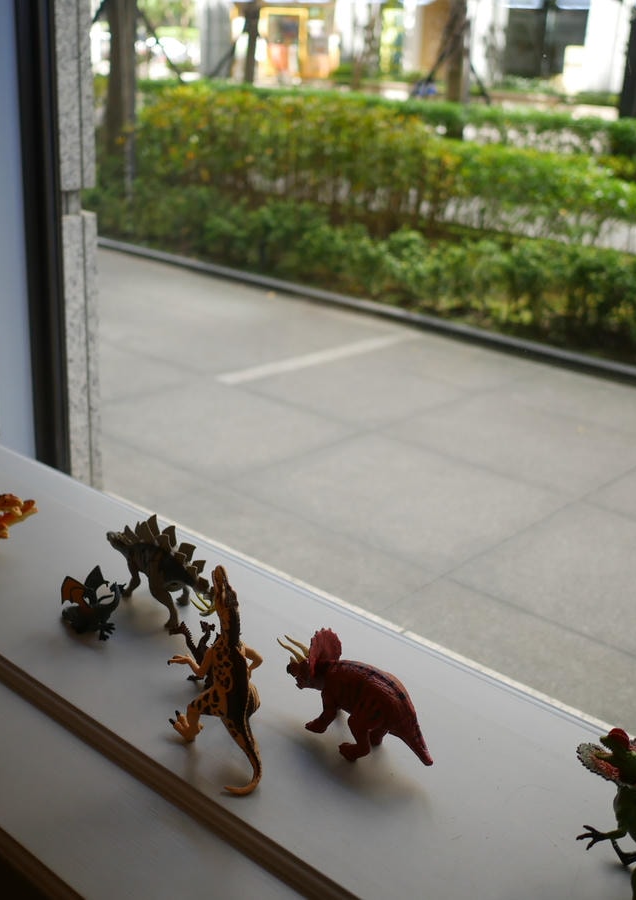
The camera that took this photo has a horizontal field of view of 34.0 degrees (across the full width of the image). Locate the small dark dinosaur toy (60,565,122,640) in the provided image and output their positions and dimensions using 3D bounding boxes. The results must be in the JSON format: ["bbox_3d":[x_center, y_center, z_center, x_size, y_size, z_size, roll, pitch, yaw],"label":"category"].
[{"bbox_3d":[-0.217,0.144,1.007,0.074,0.062,0.049,15,24,28],"label":"small dark dinosaur toy"}]

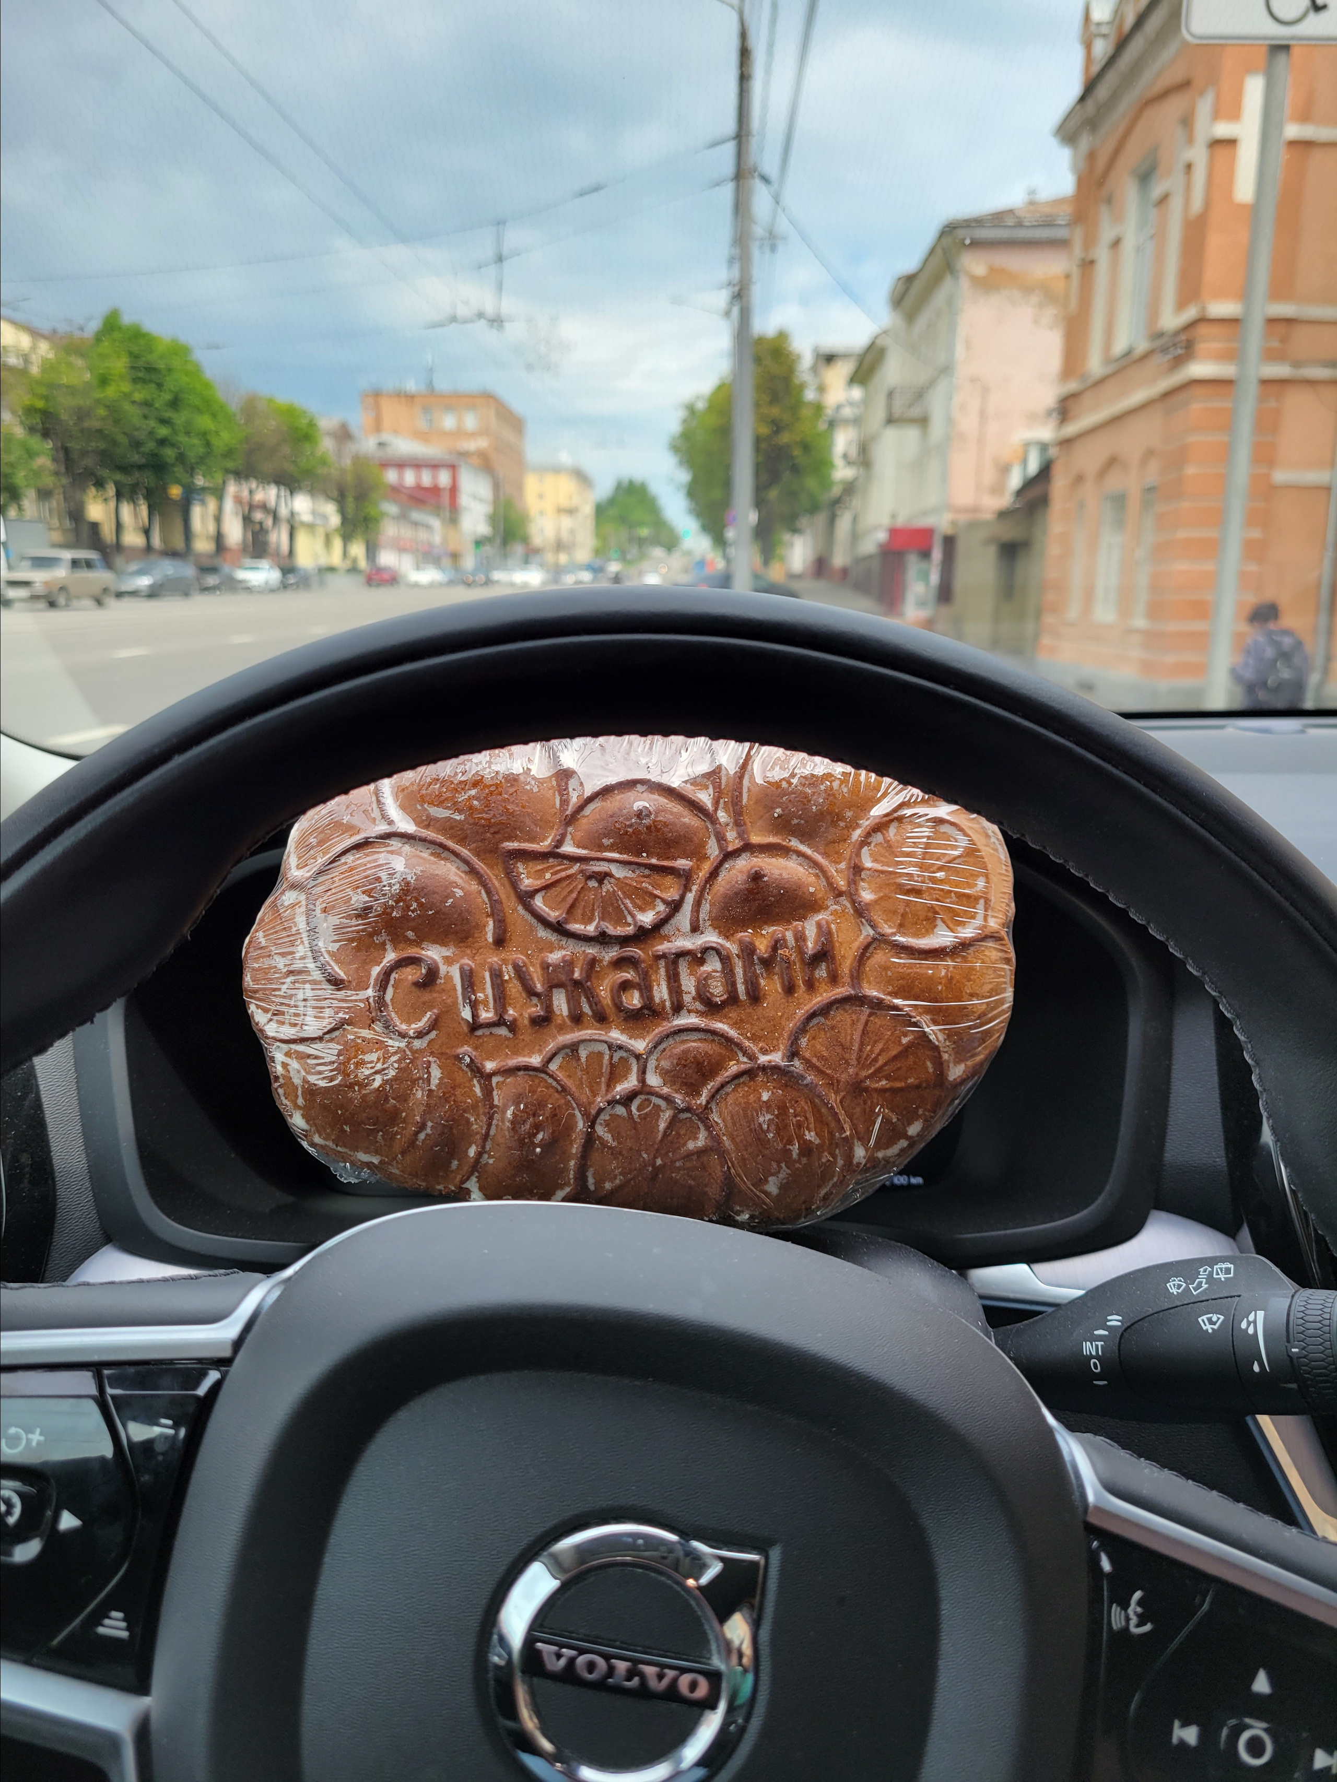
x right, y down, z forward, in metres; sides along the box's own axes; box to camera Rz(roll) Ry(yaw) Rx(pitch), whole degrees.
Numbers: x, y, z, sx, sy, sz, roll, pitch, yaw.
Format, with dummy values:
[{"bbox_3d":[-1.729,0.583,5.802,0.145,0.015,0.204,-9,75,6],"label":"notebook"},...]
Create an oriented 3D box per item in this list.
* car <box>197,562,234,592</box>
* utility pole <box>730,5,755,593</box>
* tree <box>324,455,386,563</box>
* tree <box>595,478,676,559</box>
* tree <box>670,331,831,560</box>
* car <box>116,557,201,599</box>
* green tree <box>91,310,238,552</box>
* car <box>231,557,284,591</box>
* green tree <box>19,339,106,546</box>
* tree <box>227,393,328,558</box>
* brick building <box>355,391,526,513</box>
[{"bbox_3d":[-19.821,-13.127,55.966,1.800,1.480,4.400,0,14,2],"label":"car"},{"bbox_3d":[1.187,-8.840,21.507,0.320,9.520,0.320,0,14,2],"label":"utility pole"},{"bbox_3d":[-22.347,-26.733,96.378,4.400,8.570,4.400,0,14,2],"label":"tree"},{"bbox_3d":[-5.820,-66.312,241.125,14.000,14.940,14.000,0,14,2],"label":"tree"},{"bbox_3d":[4.071,-21.275,66.851,7.800,12.150,7.800,0,14,2],"label":"tree"},{"bbox_3d":[-19.319,-11.732,50.130,1.800,1.500,4.400,0,14,2],"label":"car"},{"bbox_3d":[-21.730,-19.160,59.107,6.300,11.770,6.300,0,14,2],"label":"green tree"},{"bbox_3d":[-19.032,-14.474,61.299,1.780,1.480,4.300,0,14,0],"label":"car"},{"bbox_3d":[-22.848,-16.214,51.593,3.900,9.270,4.200,0,14,2],"label":"green tree"},{"bbox_3d":[-21.529,-22.204,74.836,5.400,10.320,5.400,0,14,2],"label":"tree"},{"bbox_3d":[-29.361,-54.220,181.550,17.000,21.270,28.000,0,14,2],"label":"brick building"}]

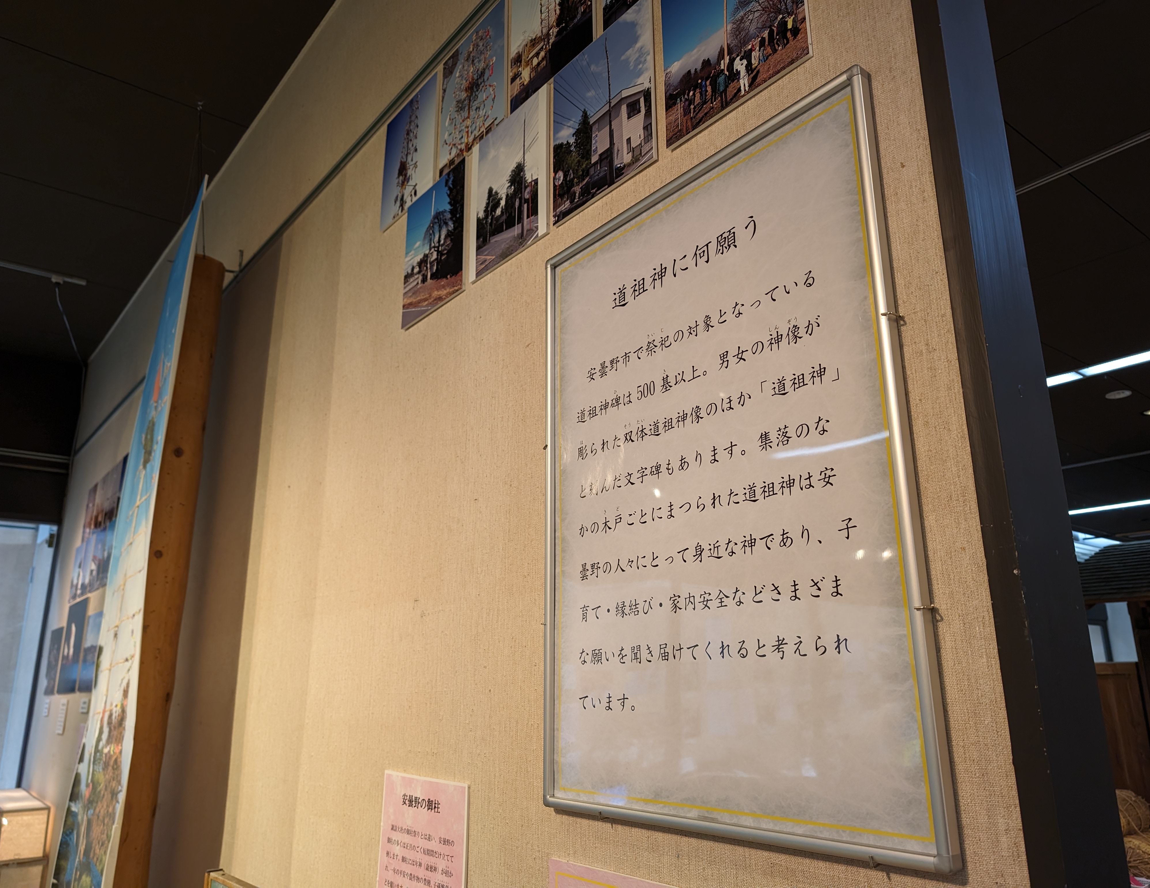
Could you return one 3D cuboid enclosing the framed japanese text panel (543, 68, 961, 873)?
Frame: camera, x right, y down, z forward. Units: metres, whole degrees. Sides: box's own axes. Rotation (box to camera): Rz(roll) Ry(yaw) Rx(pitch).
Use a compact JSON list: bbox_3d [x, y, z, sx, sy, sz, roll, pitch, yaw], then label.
[{"bbox_3d":[0.150,0.034,1.080,0.020,0.869,0.609,13,-21,-38],"label":"framed japanese text panel"}]

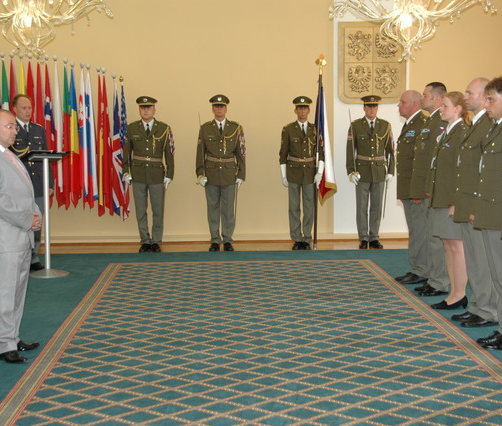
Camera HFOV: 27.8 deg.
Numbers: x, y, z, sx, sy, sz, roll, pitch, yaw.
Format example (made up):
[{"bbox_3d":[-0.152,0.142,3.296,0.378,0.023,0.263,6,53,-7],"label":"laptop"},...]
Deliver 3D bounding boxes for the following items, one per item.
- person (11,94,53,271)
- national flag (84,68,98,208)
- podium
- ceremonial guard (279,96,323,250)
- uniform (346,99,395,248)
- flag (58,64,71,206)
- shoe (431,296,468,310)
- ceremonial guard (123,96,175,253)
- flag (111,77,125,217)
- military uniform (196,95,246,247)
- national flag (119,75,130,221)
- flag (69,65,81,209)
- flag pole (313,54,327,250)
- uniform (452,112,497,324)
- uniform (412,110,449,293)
[{"bbox_3d":[-2.341,-0.317,10.828,0.530,1.887,0.350,-3,5,-26],"label":"person"},{"bbox_3d":[-2.011,-0.931,12.748,0.183,1.800,0.200,-1,5,-2],"label":"national flag"},{"bbox_3d":[-2.068,0.013,10.343,0.480,1.300,0.420,-2,4,-17],"label":"podium"},{"bbox_3d":[0.620,-0.487,12.553,0.540,1.902,0.360,-1,4,-2],"label":"ceremonial guard"},{"bbox_3d":[1.461,-0.512,12.485,0.580,1.874,0.360,-1,5,-2],"label":"uniform"},{"bbox_3d":[-2.338,-0.956,12.733,0.176,1.823,0.200,-1,5,-2],"label":"flag"},{"bbox_3d":[1.599,0.723,8.148,0.275,0.105,0.095,-1,5,-4],"label":"shoe"},{"bbox_3d":[-1.257,-0.477,12.540,0.600,1.919,0.370,-1,4,-2],"label":"ceremonial guard"},{"bbox_3d":[-1.724,-0.870,13.224,0.200,1.837,0.220,-1,4,-2],"label":"flag"},{"bbox_3d":[-0.370,-0.484,12.486,0.600,1.929,0.370,-1,4,-2],"label":"military uniform"},{"bbox_3d":[-1.646,-0.838,13.229,0.170,1.851,0.220,-1,4,-2],"label":"national flag"},{"bbox_3d":[-2.204,-0.956,12.738,0.145,1.773,0.200,-1,5,-2],"label":"flag"},{"bbox_3d":[0.821,-0.726,12.253,0.130,2.350,0.090,1,5,-2],"label":"flag pole"},{"bbox_3d":[1.667,0.034,7.507,0.340,1.579,0.520,-1,5,-8],"label":"uniform"},{"bbox_3d":[1.576,-0.086,8.868,0.340,1.615,0.520,-1,4,-10],"label":"uniform"}]

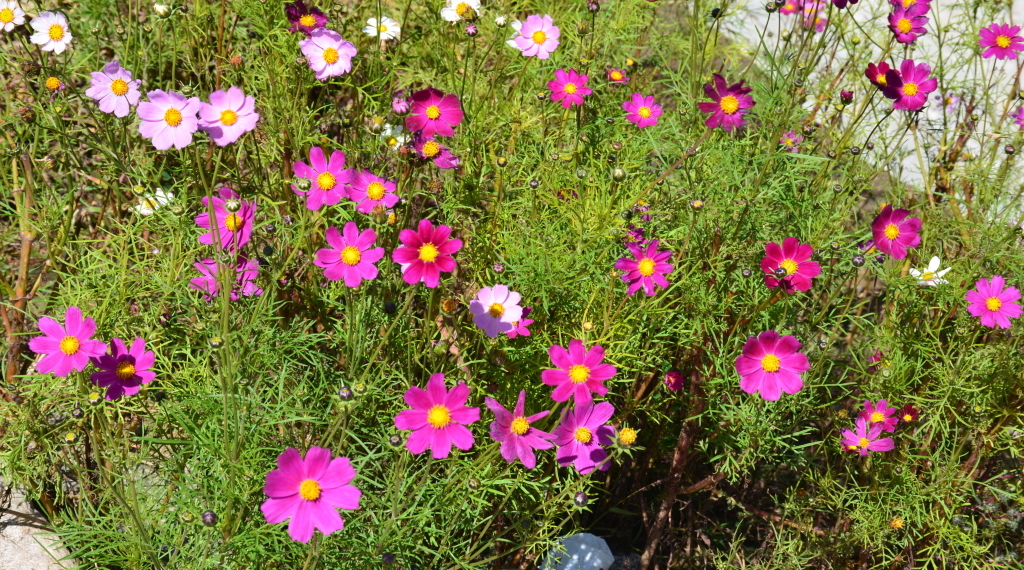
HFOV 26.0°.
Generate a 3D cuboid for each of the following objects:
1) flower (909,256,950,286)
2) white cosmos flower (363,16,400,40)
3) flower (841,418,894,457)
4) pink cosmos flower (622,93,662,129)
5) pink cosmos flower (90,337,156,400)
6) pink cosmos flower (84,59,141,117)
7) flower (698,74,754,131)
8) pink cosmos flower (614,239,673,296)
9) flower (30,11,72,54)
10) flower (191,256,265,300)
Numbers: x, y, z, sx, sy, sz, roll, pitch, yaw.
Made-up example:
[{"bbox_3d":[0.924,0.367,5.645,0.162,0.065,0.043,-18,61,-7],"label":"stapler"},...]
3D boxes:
[{"bbox_3d":[0.490,-0.015,2.600,0.051,0.021,0.051,-36,38,-22],"label":"flower"},{"bbox_3d":[-0.186,-0.365,3.150,0.054,0.018,0.053,-5,44,-10],"label":"white cosmos flower"},{"bbox_3d":[0.361,0.154,2.250,0.055,0.022,0.052,10,45,22],"label":"flower"},{"bbox_3d":[0.171,-0.229,2.900,0.053,0.052,0.018,6,-17,13],"label":"pink cosmos flower"},{"bbox_3d":[-0.381,0.082,2.170,0.065,0.065,0.022,-5,-18,-12],"label":"pink cosmos flower"},{"bbox_3d":[-0.491,-0.240,2.720,0.068,0.069,0.023,1,-7,1],"label":"pink cosmos flower"},{"bbox_3d":[0.262,-0.223,2.700,0.067,0.067,0.022,5,-7,11],"label":"flower"},{"bbox_3d":[0.138,-0.018,2.330,0.061,0.061,0.020,3,-12,7],"label":"pink cosmos flower"},{"bbox_3d":[-0.634,-0.348,3.050,0.058,0.059,0.020,1,-5,3],"label":"flower"},{"bbox_3d":[-0.285,-0.006,2.200,0.073,0.024,0.070,-12,43,-24],"label":"flower"}]

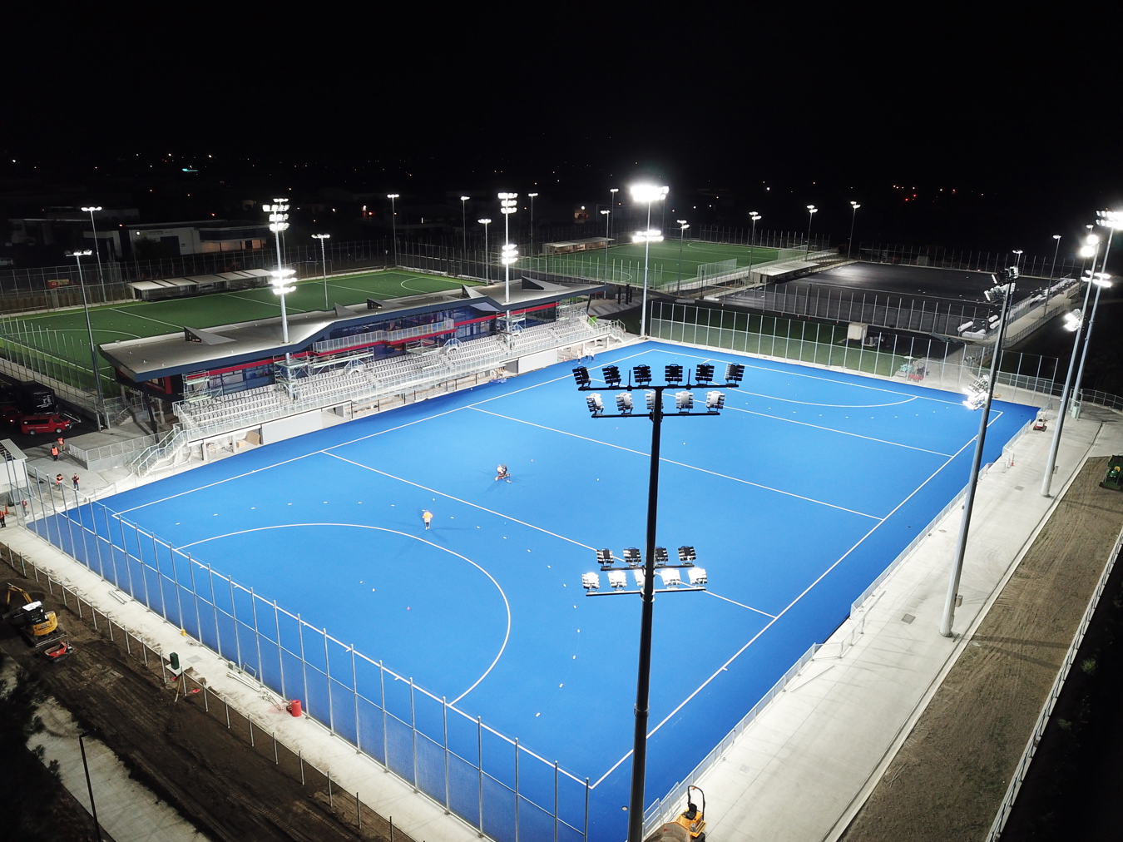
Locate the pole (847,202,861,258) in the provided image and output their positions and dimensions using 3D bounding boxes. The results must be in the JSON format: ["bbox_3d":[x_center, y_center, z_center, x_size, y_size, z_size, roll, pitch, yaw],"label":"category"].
[{"bbox_3d":[93.145,-60.801,269.689,2.000,18.100,3.200,15,22,36],"label":"pole"}]

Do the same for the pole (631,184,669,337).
[{"bbox_3d":[15.329,-28.138,151.705,5.800,26.500,1.300,2,18,5],"label":"pole"}]

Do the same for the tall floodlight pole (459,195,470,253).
[{"bbox_3d":[-26.915,-53.809,237.172,1.000,17.400,3.200,15,22,36],"label":"tall floodlight pole"}]

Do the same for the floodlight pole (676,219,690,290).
[{"bbox_3d":[26.956,-36.551,190.510,1.600,17.200,2.700,15,22,36],"label":"floodlight pole"}]

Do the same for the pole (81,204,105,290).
[{"bbox_3d":[-89.244,-31.844,162.537,1.000,18.200,4.300,15,22,36],"label":"pole"}]

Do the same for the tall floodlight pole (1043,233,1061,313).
[{"bbox_3d":[104.148,-30.641,178.718,1.200,17.200,2.600,15,22,36],"label":"tall floodlight pole"}]

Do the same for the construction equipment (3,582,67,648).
[{"bbox_3d":[-38.147,13.609,60.501,6.200,2.900,2.000,15,22,36],"label":"construction equipment"}]

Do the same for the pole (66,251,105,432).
[{"bbox_3d":[-55.239,-10.486,98.714,1.000,18.300,3.100,15,22,36],"label":"pole"}]

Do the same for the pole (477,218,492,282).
[{"bbox_3d":[-13.103,-26.644,149.799,1.000,18.100,3.300,15,22,36],"label":"pole"}]

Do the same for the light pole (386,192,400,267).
[{"bbox_3d":[-43.521,-49.564,220.964,1.000,18.300,3.200,15,22,36],"label":"light pole"}]

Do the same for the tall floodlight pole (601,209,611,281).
[{"bbox_3d":[9.294,-34.800,177.736,1.000,18.300,3.100,15,22,36],"label":"tall floodlight pole"}]

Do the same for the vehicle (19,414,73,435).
[{"bbox_3d":[-58.870,0.276,96.440,4.700,2.000,1.700,-5,19,-18],"label":"vehicle"}]

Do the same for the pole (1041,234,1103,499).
[{"bbox_3d":[49.678,-4.993,82.365,1.400,25.900,5.500,15,22,36],"label":"pole"}]

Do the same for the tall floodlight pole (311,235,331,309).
[{"bbox_3d":[-34.252,-17.954,123.197,1.000,18.300,3.100,15,22,36],"label":"tall floodlight pole"}]

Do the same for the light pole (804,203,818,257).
[{"bbox_3d":[73.516,-55.400,251.338,1.600,17.200,2.900,15,22,36],"label":"light pole"}]

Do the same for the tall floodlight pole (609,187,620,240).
[{"bbox_3d":[16.754,-66.515,275.222,1.000,17.400,3.100,15,22,36],"label":"tall floodlight pole"}]

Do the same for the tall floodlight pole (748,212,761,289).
[{"bbox_3d":[49.899,-45.827,220.448,1.600,17.200,2.800,15,22,36],"label":"tall floodlight pole"}]

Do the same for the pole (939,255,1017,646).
[{"bbox_3d":[27.882,2.851,57.221,1.400,25.900,5.500,15,22,36],"label":"pole"}]

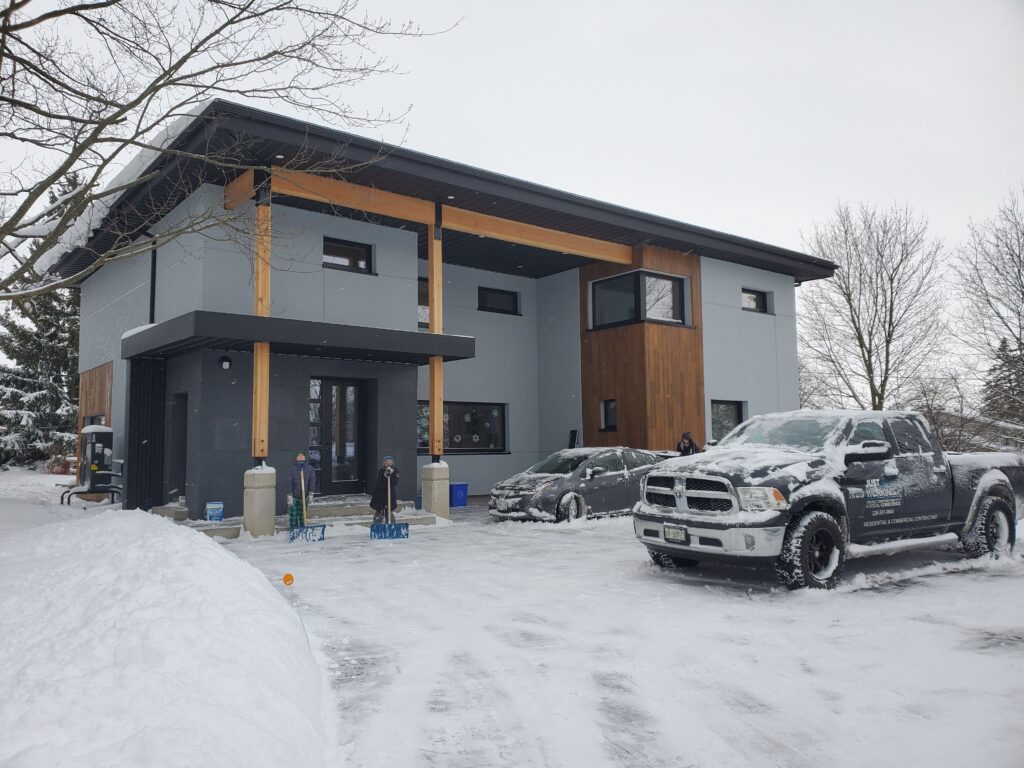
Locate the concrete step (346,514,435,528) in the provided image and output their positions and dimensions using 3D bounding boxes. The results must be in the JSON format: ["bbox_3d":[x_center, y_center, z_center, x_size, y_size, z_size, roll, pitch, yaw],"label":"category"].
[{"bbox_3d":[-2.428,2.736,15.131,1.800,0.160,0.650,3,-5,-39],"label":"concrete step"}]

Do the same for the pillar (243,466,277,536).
[{"bbox_3d":[-4.560,2.152,13.949,0.420,1.190,0.420,3,-5,-39],"label":"pillar"}]

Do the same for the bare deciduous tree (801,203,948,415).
[{"bbox_3d":[16.330,-2.046,34.871,6.463,12.245,6.463,-3,-5,25],"label":"bare deciduous tree"}]

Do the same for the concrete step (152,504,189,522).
[{"bbox_3d":[-7.030,2.677,15.874,0.330,0.190,1.350,3,-5,-39],"label":"concrete step"}]

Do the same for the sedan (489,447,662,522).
[{"bbox_3d":[1.679,2.191,17.295,4.500,1.480,1.780,3,-6,-41],"label":"sedan"}]

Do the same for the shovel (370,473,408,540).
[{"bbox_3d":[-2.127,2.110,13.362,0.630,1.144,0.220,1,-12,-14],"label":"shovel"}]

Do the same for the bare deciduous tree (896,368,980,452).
[{"bbox_3d":[15.460,1.536,27.663,2.997,4.059,2.997,-3,-5,29],"label":"bare deciduous tree"}]

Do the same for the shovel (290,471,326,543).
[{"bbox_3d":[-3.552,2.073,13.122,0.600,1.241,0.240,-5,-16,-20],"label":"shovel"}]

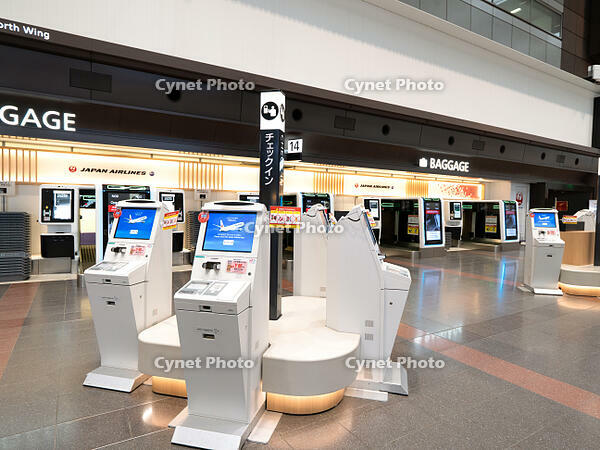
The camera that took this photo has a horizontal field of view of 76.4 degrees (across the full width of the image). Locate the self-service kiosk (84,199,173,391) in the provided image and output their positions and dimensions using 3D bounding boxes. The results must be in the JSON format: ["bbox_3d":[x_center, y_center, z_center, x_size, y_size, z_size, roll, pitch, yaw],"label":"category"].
[{"bbox_3d":[-1.446,0.538,3.322,0.445,1.513,0.675,2,3,14],"label":"self-service kiosk"}]

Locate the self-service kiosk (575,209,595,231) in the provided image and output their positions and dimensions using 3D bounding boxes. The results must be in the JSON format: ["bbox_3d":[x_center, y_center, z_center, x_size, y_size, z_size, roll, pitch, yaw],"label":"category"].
[{"bbox_3d":[6.367,0.462,8.241,0.600,1.530,0.460,1,1,14],"label":"self-service kiosk"}]

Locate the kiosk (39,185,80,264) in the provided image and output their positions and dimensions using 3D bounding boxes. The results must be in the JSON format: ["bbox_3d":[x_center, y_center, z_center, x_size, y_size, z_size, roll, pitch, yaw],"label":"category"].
[{"bbox_3d":[-5.380,-0.052,8.525,0.736,1.713,0.400,-1,1,-32],"label":"kiosk"}]

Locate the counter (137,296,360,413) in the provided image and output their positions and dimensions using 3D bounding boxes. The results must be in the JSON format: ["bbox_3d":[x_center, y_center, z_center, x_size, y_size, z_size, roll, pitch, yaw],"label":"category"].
[{"bbox_3d":[-0.242,1.085,3.524,1.820,0.445,1.800,2,3,14],"label":"counter"}]

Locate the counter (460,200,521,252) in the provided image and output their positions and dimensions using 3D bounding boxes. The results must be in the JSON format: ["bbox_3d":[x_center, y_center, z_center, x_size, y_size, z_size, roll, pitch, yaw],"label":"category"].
[{"bbox_3d":[7.958,-0.013,15.874,1.196,1.850,1.660,-1,1,-32],"label":"counter"}]

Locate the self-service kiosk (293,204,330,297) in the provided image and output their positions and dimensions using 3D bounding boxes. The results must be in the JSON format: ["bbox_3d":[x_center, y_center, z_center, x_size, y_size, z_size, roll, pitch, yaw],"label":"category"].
[{"bbox_3d":[0.308,0.508,4.508,0.675,1.513,0.445,2,3,14],"label":"self-service kiosk"}]

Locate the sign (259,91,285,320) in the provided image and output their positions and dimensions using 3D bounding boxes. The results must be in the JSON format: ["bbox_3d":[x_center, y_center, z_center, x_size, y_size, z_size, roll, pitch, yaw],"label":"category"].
[{"bbox_3d":[-0.261,-0.167,3.530,0.188,2.065,0.165,2,3,14],"label":"sign"}]

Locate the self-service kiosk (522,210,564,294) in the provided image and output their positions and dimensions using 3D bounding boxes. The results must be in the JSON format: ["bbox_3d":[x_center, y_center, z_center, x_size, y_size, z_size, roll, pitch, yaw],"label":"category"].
[{"bbox_3d":[4.533,0.478,7.105,0.460,1.530,0.600,0,1,13],"label":"self-service kiosk"}]

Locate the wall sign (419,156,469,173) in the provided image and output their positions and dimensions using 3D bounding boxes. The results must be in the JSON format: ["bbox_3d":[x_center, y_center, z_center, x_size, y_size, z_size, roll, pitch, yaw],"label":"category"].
[{"bbox_3d":[5.250,-2.150,13.712,2.816,0.370,0.100,-1,1,-32],"label":"wall sign"}]

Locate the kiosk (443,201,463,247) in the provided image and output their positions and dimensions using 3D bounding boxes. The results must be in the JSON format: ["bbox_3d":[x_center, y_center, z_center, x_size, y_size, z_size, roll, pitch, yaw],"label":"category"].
[{"bbox_3d":[6.440,-0.104,16.030,0.692,1.795,0.400,-1,1,-32],"label":"kiosk"}]

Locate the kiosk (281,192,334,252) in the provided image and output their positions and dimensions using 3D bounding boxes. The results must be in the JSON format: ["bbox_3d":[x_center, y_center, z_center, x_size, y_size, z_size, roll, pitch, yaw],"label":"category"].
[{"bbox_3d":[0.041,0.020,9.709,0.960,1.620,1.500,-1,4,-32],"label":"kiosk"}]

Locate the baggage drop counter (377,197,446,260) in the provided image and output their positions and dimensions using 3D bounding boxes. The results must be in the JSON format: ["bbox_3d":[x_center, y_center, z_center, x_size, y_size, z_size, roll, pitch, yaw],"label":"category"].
[{"bbox_3d":[3.946,0.024,13.327,1.187,1.850,1.660,-1,1,-32],"label":"baggage drop counter"}]

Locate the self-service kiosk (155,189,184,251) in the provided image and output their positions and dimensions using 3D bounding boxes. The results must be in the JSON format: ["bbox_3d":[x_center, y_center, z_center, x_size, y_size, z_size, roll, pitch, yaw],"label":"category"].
[{"bbox_3d":[-3.357,-0.071,9.809,0.707,1.713,0.400,-1,1,-32],"label":"self-service kiosk"}]

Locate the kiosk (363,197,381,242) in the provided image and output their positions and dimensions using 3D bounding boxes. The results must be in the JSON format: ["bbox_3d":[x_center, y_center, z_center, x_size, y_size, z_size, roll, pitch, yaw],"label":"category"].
[{"bbox_3d":[2.458,-0.102,13.501,0.682,1.726,0.400,-1,1,-32],"label":"kiosk"}]

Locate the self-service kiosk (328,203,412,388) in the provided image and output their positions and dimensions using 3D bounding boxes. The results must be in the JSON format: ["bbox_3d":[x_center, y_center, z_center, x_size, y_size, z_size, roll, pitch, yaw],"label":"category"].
[{"bbox_3d":[0.602,0.580,3.279,0.675,1.513,0.445,2,3,14],"label":"self-service kiosk"}]

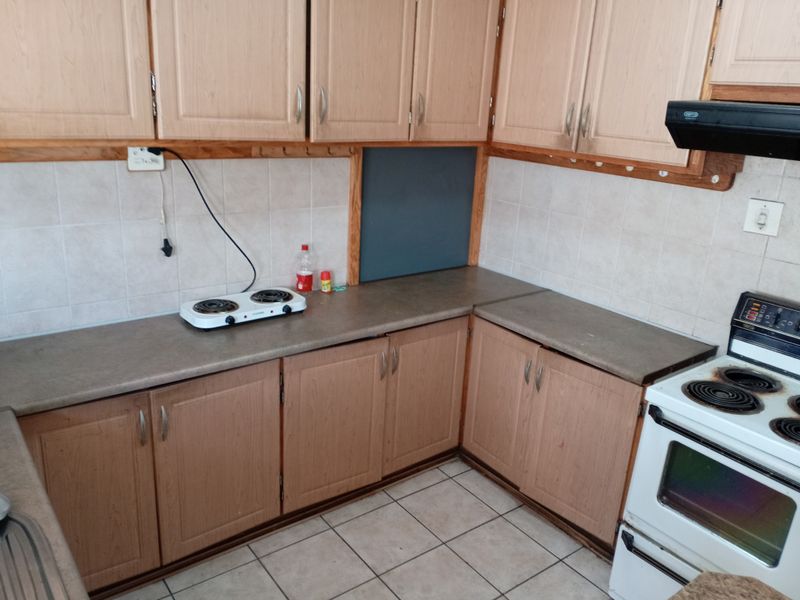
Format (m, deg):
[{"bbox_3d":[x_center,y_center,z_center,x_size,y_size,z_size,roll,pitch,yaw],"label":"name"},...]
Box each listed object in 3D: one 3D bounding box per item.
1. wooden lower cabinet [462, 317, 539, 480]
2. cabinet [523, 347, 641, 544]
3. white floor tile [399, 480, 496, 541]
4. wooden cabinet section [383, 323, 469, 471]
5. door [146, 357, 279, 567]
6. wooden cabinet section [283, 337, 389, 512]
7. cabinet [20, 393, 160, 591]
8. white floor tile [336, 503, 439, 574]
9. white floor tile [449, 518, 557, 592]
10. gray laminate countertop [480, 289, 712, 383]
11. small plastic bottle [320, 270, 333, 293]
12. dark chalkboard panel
[{"bbox_3d":[0.452,0.461,2.848,0.022,0.686,0.397,-10,22,-34],"label":"wooden lower cabinet"},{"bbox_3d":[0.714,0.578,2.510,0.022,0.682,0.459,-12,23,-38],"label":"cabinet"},{"bbox_3d":[0.216,0.935,2.783,0.330,0.010,0.330,-10,22,-36],"label":"white floor tile"},{"bbox_3d":[0.118,0.438,2.864,0.465,0.691,0.022,-11,22,-36],"label":"wooden cabinet section"},{"bbox_3d":[-0.654,0.585,2.287,0.473,0.696,0.022,-12,23,-38],"label":"door"},{"bbox_3d":[-0.263,0.509,2.574,0.473,0.689,0.022,-9,22,-34],"label":"wooden cabinet section"},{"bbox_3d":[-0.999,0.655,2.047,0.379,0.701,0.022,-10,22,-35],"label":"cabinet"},{"bbox_3d":[-0.049,0.983,2.588,0.330,0.010,0.330,-10,22,-36],"label":"white floor tile"},{"bbox_3d":[0.416,1.026,2.534,0.330,0.010,0.330,-10,22,-36],"label":"white floor tile"},{"bbox_3d":[0.808,0.124,2.686,0.527,0.038,0.870,-10,22,-36],"label":"gray laminate countertop"},{"bbox_3d":[-0.342,-0.083,2.921,0.051,0.092,0.051,-10,22,-36],"label":"small plastic bottle"},{"bbox_3d":[0.104,-0.444,3.193,0.731,0.657,0.020,-10,22,-36],"label":"dark chalkboard panel"}]

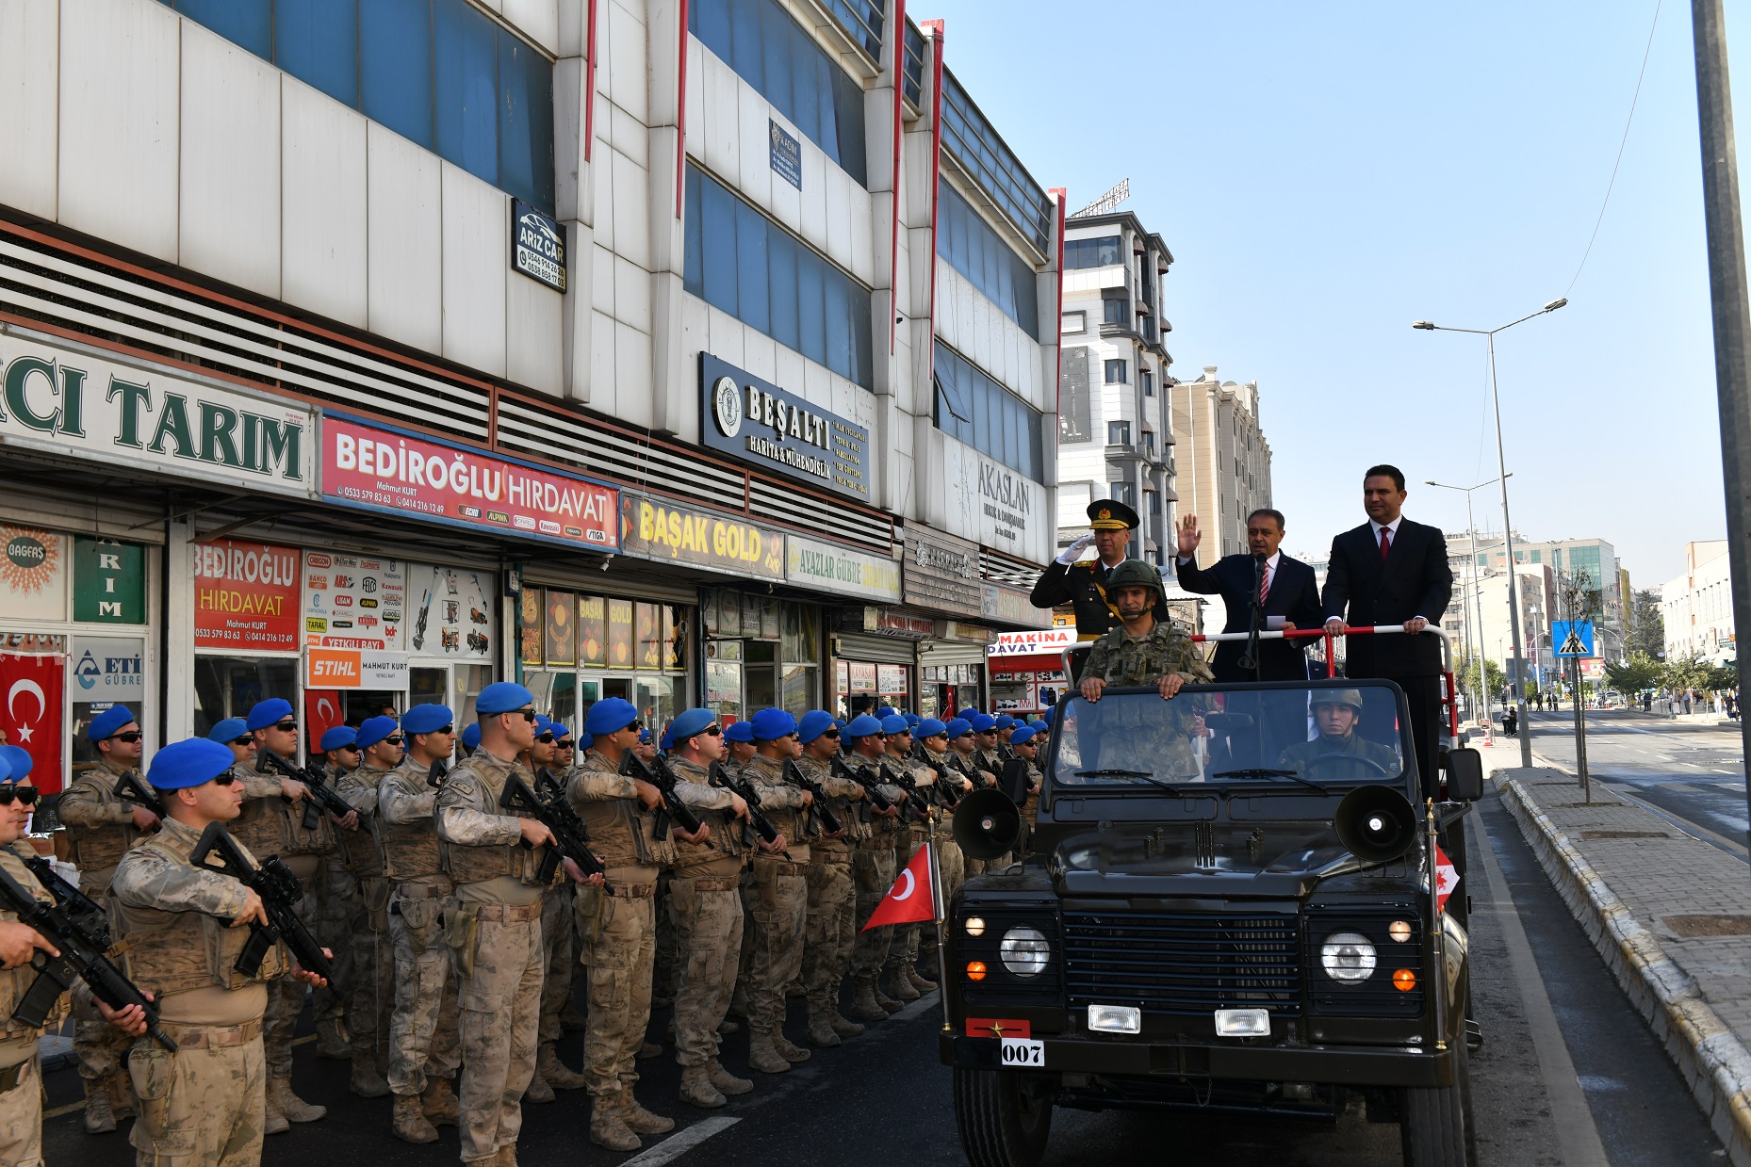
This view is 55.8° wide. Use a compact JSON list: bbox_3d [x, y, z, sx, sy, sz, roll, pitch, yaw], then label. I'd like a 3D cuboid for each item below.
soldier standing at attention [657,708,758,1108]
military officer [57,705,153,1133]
[{"bbox_3d":[-0.720,1.488,7.796,0.540,1.790,0.600,-3,-5,18],"label":"soldier standing at attention"},{"bbox_3d":[-3.475,1.514,7.574,0.540,1.860,0.600,-3,-5,18],"label":"military officer"}]

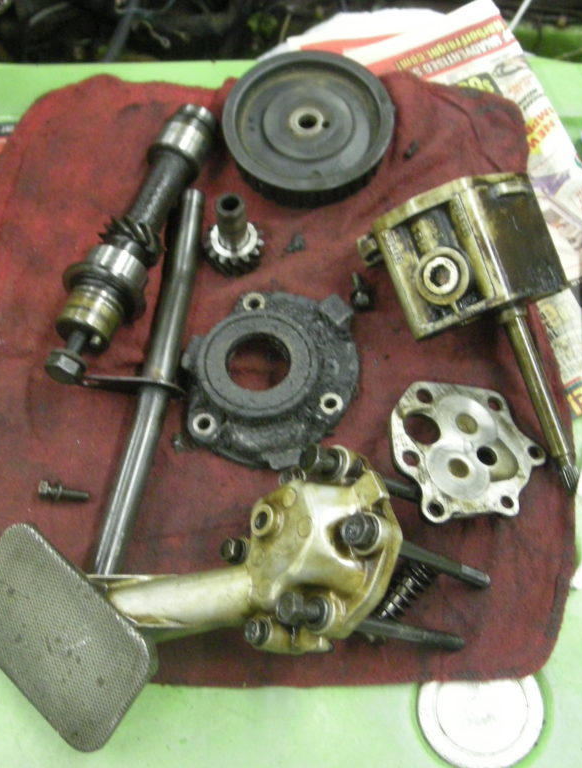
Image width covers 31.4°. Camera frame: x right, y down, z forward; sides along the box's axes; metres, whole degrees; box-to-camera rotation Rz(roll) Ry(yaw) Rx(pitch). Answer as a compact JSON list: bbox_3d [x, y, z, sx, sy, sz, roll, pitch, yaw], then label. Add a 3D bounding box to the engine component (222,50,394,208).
[{"bbox_3d":[0.010,-0.150,0.609,0.100,0.021,0.100,0,66,0],"label":"engine component"}]

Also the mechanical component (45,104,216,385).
[{"bbox_3d":[-0.087,-0.083,0.570,0.048,0.041,0.187,20,68,8],"label":"mechanical component"}]

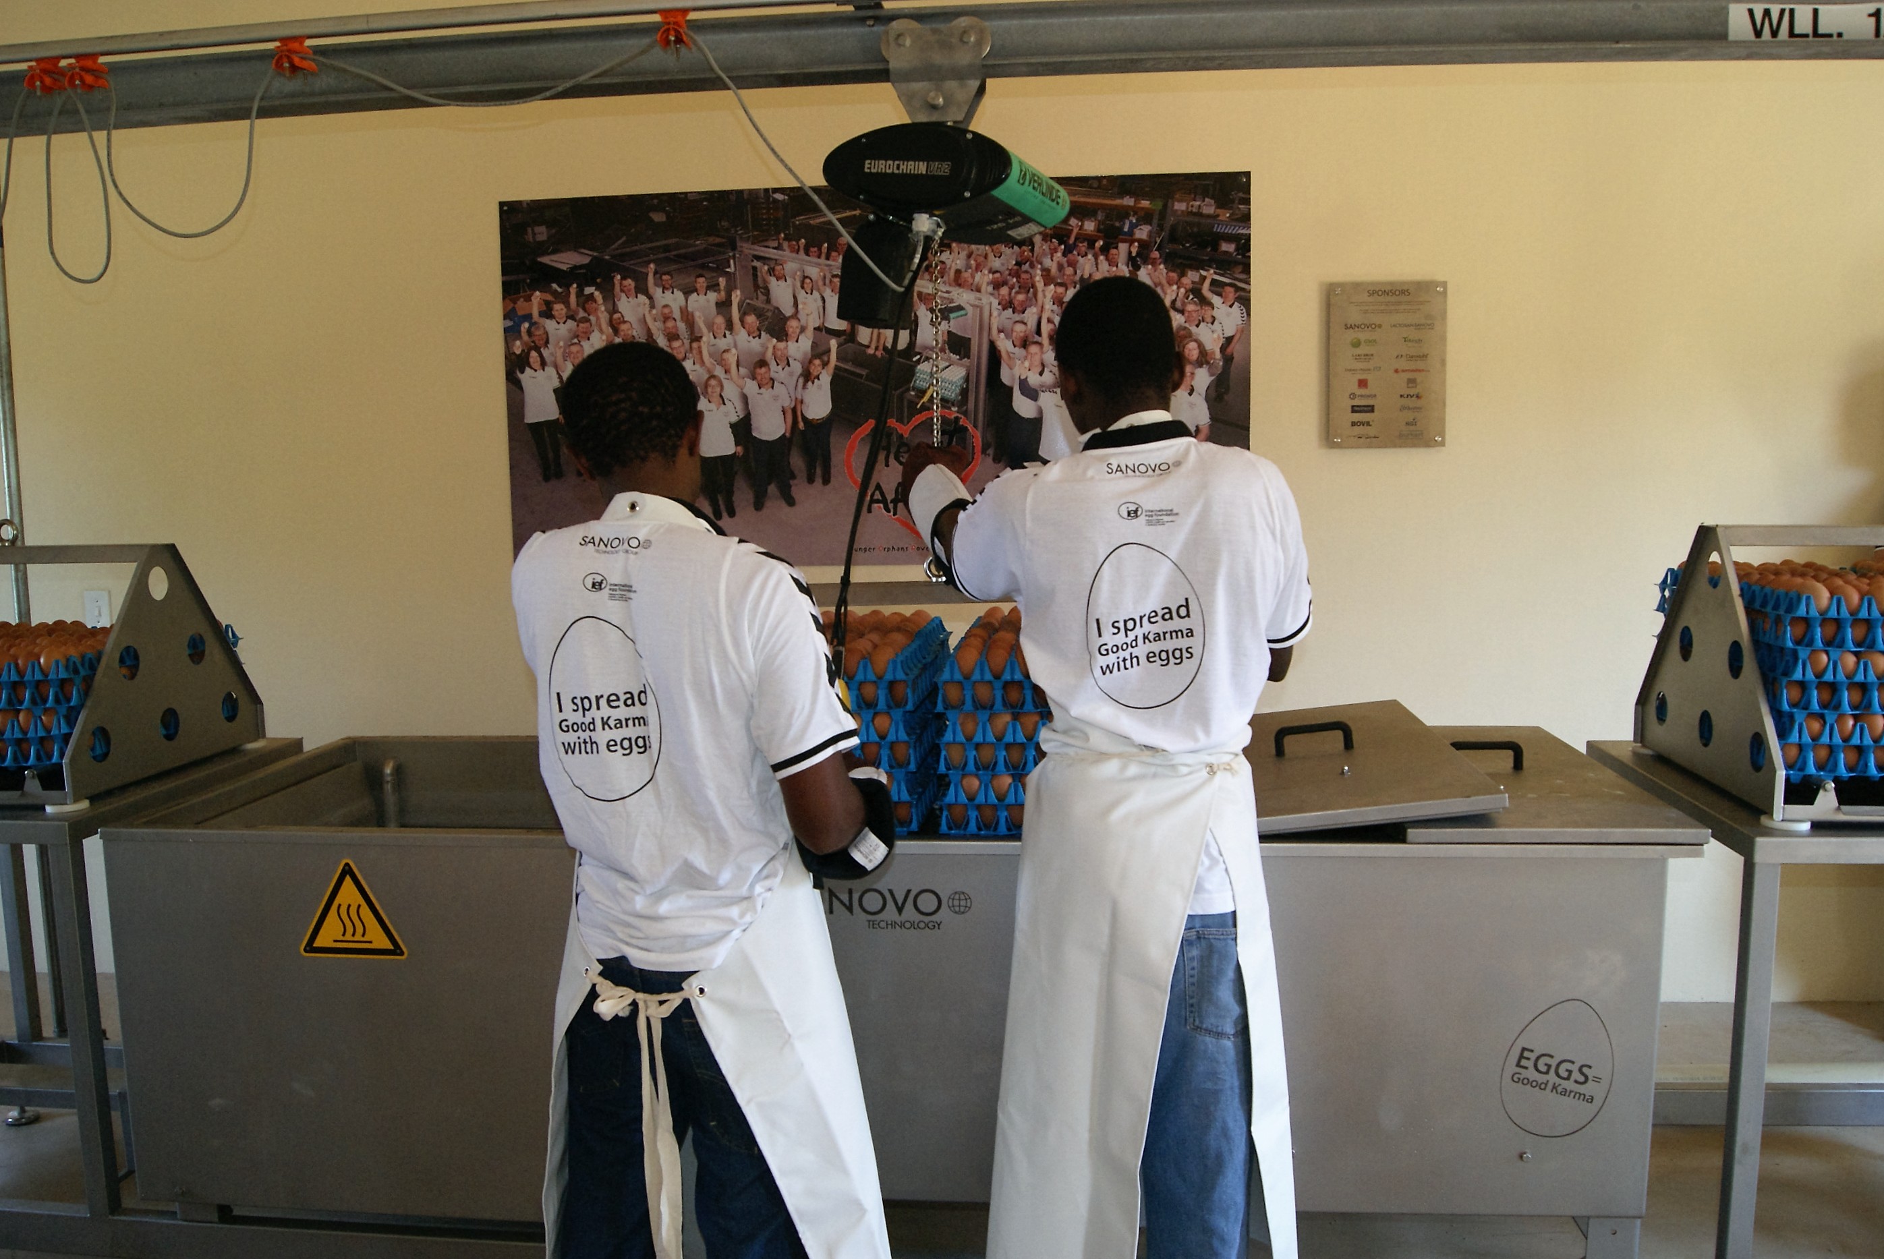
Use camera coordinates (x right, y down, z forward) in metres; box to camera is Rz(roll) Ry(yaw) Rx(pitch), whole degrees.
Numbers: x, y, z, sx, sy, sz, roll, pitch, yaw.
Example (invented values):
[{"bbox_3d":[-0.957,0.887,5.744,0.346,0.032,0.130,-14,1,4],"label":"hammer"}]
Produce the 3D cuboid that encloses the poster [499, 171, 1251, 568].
[{"bbox_3d":[-0.195,-0.667,3.734,1.980,0.990,0.012,0,7,6],"label":"poster"}]

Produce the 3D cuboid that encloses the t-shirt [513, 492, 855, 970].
[{"bbox_3d":[-0.321,0.118,1.756,0.410,0.600,0.310,1,7,12],"label":"t-shirt"}]

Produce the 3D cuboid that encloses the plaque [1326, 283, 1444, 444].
[{"bbox_3d":[1.132,-0.672,3.590,0.295,0.418,0.015,0,7,6],"label":"plaque"}]

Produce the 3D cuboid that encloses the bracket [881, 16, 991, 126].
[{"bbox_3d":[-0.008,-0.979,2.459,0.190,0.180,0.150,0,7,6],"label":"bracket"}]

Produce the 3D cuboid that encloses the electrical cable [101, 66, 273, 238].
[{"bbox_3d":[-1.335,-0.847,2.500,0.325,0.310,0.060,0,7,6],"label":"electrical cable"}]

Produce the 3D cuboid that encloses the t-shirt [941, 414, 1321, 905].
[{"bbox_3d":[0.262,0.037,1.942,0.460,0.680,0.330,0,7,11],"label":"t-shirt"}]

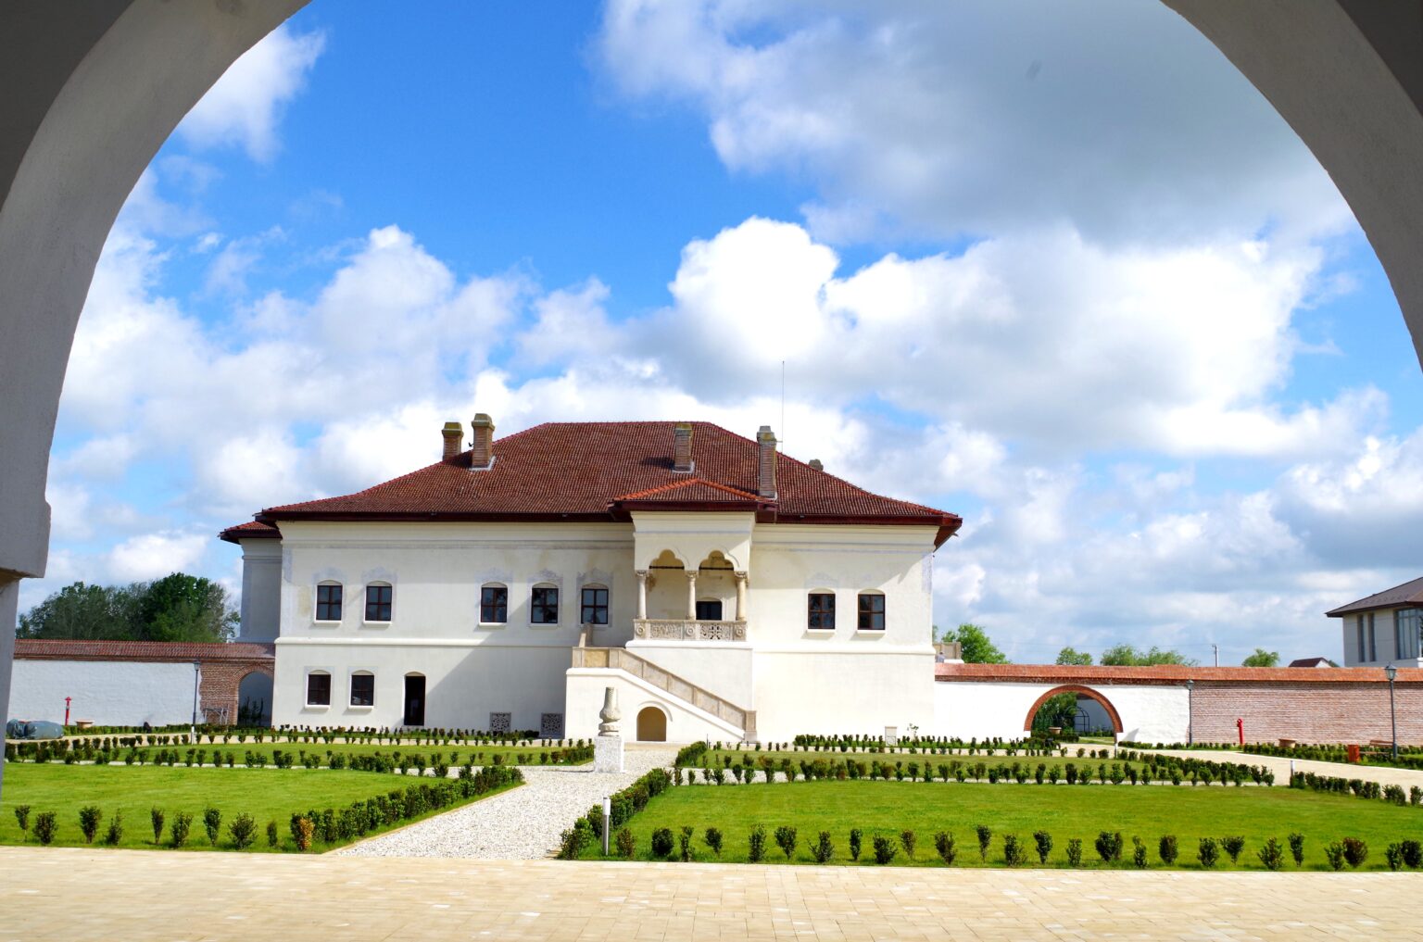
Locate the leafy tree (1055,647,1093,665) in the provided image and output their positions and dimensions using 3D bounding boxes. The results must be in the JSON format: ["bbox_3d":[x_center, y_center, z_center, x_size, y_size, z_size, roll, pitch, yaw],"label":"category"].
[{"bbox_3d":[31.525,18.946,133.752,5.000,7.300,5.000,0,-9,5],"label":"leafy tree"}]

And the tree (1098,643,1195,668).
[{"bbox_3d":[37.801,18.852,133.782,9.000,7.700,7.000,0,-9,5],"label":"tree"}]

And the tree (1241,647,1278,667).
[{"bbox_3d":[47.645,19.113,133.767,4.800,7.500,4.800,0,-9,5],"label":"tree"}]

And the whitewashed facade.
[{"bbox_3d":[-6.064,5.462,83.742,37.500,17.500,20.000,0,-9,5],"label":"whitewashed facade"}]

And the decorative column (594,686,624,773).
[{"bbox_3d":[-2.508,6.306,37.775,0.680,2.160,0.680,0,-9,4],"label":"decorative column"}]

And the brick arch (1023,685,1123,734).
[{"bbox_3d":[19.916,13.174,84.530,5.500,2.800,0.750,0,-9,5],"label":"brick arch"}]

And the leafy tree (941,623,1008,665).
[{"bbox_3d":[18.881,14.961,111.062,6.200,7.900,6.200,0,-9,5],"label":"leafy tree"}]

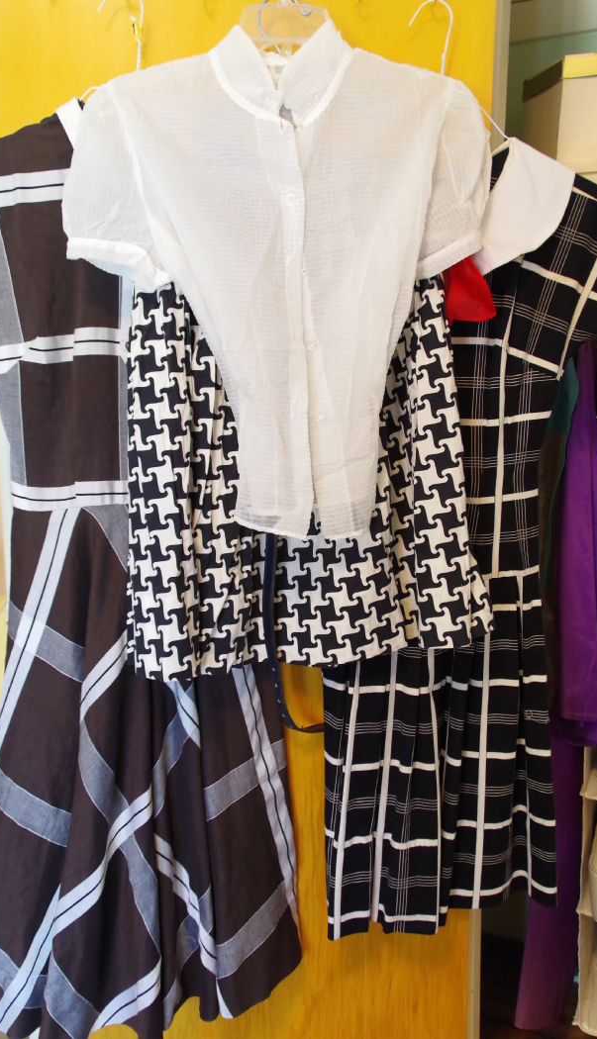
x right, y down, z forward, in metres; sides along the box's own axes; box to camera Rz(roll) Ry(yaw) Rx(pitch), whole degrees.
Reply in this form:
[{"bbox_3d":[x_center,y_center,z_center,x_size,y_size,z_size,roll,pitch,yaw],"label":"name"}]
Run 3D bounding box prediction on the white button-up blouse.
[{"bbox_3d":[-0.025,-0.265,0.928,0.495,0.585,0.150,-2,11,-2],"label":"white button-up blouse"}]

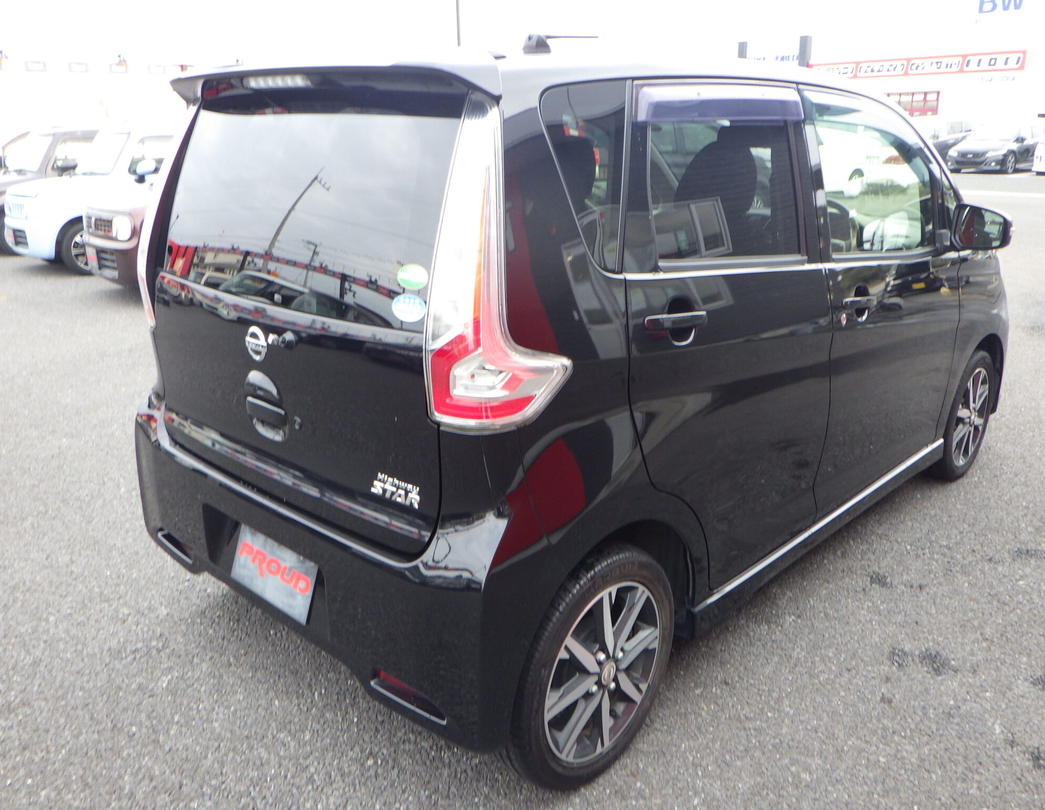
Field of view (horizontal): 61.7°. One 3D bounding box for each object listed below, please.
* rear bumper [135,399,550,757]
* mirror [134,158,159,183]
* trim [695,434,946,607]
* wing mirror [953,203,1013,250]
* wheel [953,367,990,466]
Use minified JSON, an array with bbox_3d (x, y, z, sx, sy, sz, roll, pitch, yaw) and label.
[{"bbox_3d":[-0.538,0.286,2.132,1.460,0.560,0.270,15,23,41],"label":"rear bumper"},{"bbox_3d":[-3.880,-2.424,9.028,0.240,0.245,0.140,15,23,41],"label":"mirror"},{"bbox_3d":[1.018,0.313,2.765,0.030,0.032,1.720,15,23,41],"label":"trim"},{"bbox_3d":[1.478,-0.573,2.813,0.178,0.142,0.105,16,23,41],"label":"wing mirror"},{"bbox_3d":[1.806,0.040,3.650,0.130,0.410,0.410,15,23,41],"label":"wheel"}]

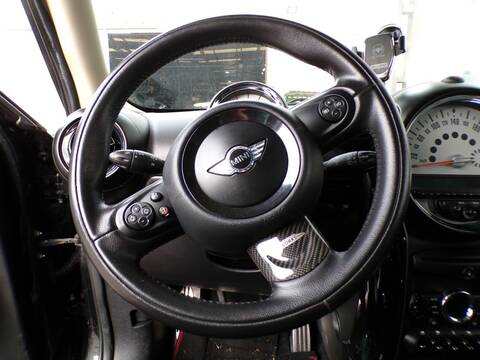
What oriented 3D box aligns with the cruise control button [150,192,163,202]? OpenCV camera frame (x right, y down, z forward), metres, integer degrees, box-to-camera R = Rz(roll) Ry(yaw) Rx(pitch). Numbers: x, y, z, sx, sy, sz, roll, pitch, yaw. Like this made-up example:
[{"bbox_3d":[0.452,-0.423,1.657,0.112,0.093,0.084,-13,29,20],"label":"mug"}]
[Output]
[{"bbox_3d":[-0.095,0.020,0.379,0.013,0.011,0.006,-29,-17,-5],"label":"cruise control button"}]

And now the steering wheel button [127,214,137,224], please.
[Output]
[{"bbox_3d":[-0.121,0.044,0.374,0.011,0.010,0.004,-29,-17,-5],"label":"steering wheel button"}]

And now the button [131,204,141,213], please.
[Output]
[{"bbox_3d":[-0.118,0.033,0.377,0.011,0.010,0.004,-29,-17,-5],"label":"button"}]

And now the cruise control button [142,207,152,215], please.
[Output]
[{"bbox_3d":[-0.105,0.035,0.375,0.011,0.010,0.004,-29,-17,-5],"label":"cruise control button"}]

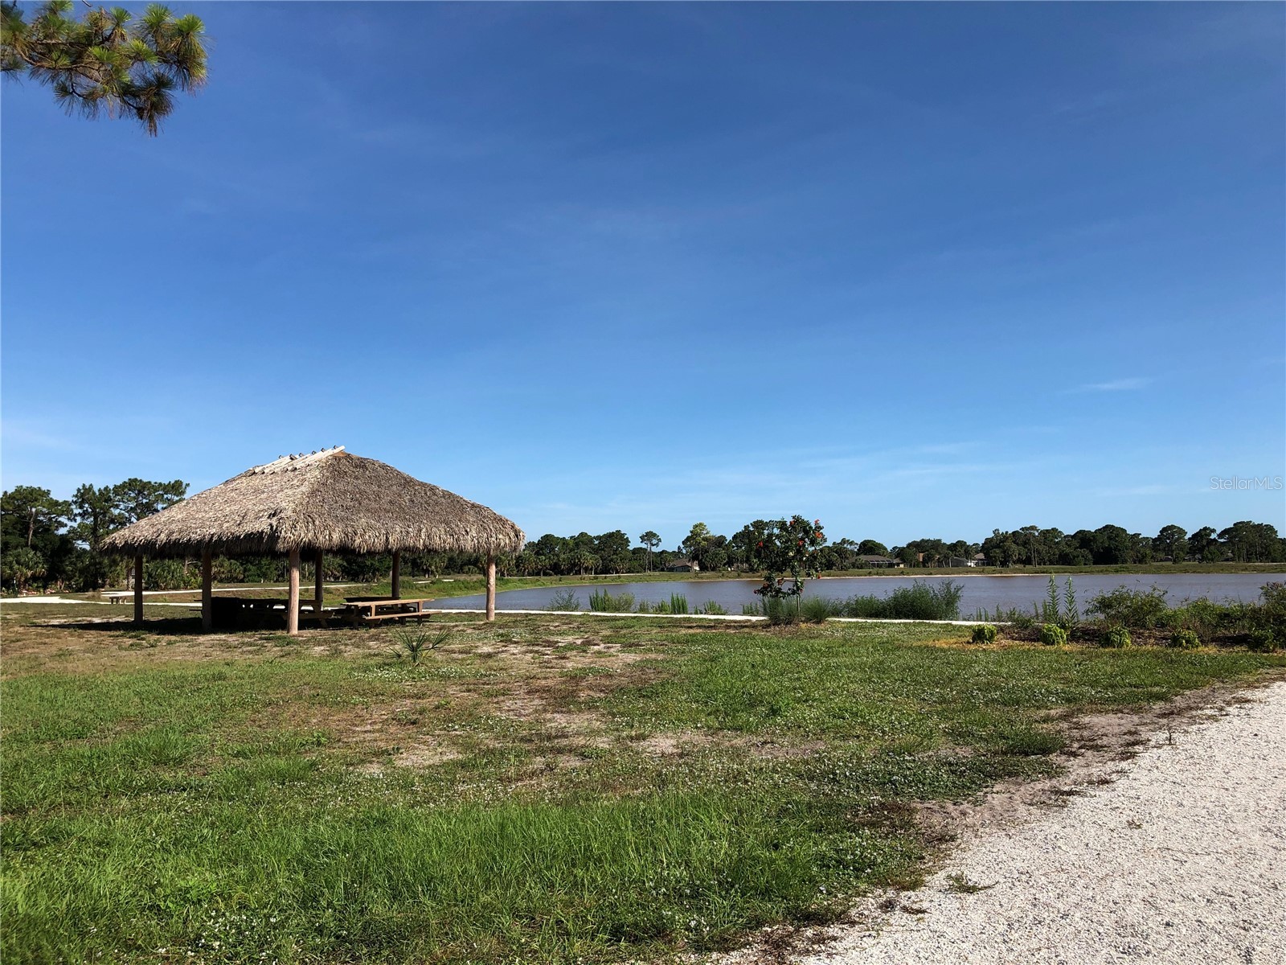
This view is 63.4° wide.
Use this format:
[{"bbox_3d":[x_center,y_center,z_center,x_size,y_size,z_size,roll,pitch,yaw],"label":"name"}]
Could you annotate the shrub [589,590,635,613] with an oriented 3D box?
[{"bbox_3d":[-1.124,4.106,36.409,1.661,0.717,1.437,0,-4,-2],"label":"shrub"}]

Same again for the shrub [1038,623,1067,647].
[{"bbox_3d":[8.343,3.094,21.191,0.557,0.434,0.498,-2,-5,21],"label":"shrub"}]

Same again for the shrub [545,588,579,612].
[{"bbox_3d":[-2.828,4.108,36.635,1.171,0.747,1.016,0,-4,-4],"label":"shrub"}]

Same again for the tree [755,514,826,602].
[{"bbox_3d":[4.248,2.460,30.034,2.104,3.036,1.893,-1,-4,8],"label":"tree"}]

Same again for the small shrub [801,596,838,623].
[{"bbox_3d":[4.954,3.551,29.254,1.065,0.741,0.950,-1,-4,10],"label":"small shrub"}]

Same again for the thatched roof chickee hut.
[{"bbox_3d":[-9.377,1.495,29.359,10.453,4.857,7.181,-4,-6,43],"label":"thatched roof chickee hut"}]

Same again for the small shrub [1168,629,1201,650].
[{"bbox_3d":[10.592,3.056,20.363,0.582,0.385,0.519,-2,-5,27],"label":"small shrub"}]

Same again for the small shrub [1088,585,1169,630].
[{"bbox_3d":[12.347,3.168,26.484,1.868,1.087,1.467,-2,-5,25],"label":"small shrub"}]

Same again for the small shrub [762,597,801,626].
[{"bbox_3d":[3.788,3.500,28.553,1.046,0.737,0.932,-1,-4,7],"label":"small shrub"}]

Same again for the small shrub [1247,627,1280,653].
[{"bbox_3d":[11.801,2.986,19.805,0.565,0.440,0.504,-3,-5,30],"label":"small shrub"}]

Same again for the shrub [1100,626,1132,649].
[{"bbox_3d":[9.425,3.064,20.714,0.588,0.422,0.525,-2,-5,24],"label":"shrub"}]

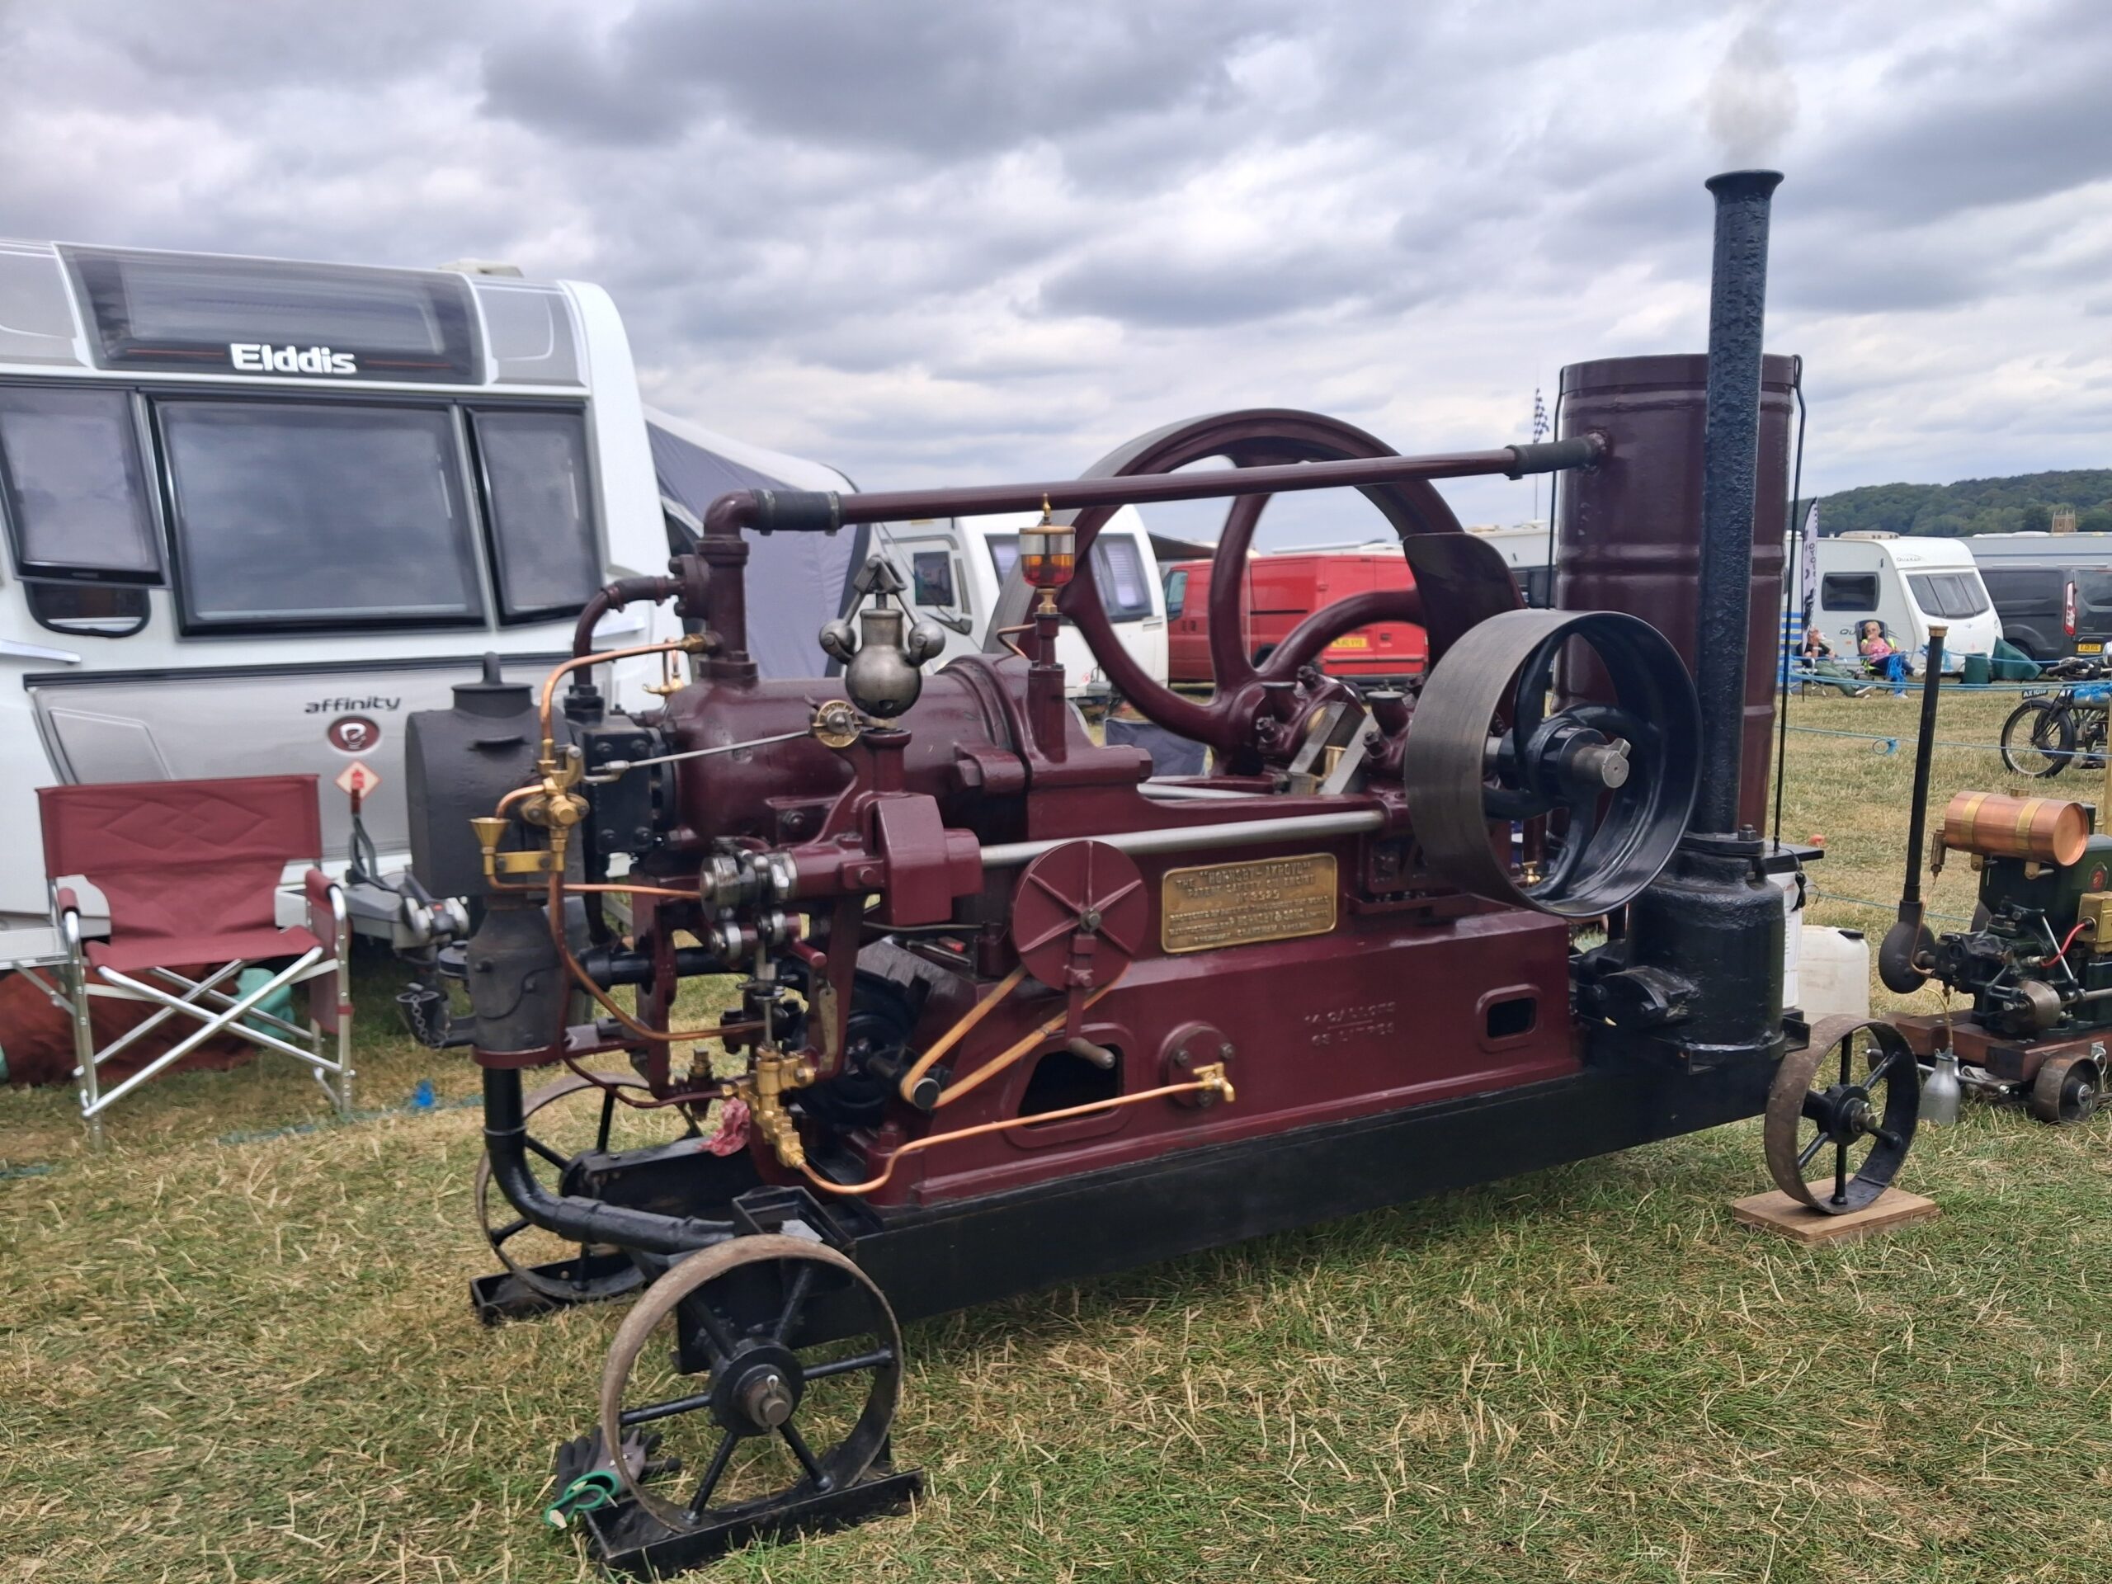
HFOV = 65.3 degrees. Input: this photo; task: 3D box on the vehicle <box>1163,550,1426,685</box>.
[{"bbox_3d":[3.118,-2.290,23.743,1.970,2.040,4.950,-4,8,-27],"label":"vehicle"}]

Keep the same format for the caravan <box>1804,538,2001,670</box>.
[{"bbox_3d":[14.250,-3.492,30.646,2.200,2.580,5.600,-4,7,-25],"label":"caravan"}]

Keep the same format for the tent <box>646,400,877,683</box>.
[{"bbox_3d":[-2.540,-0.954,9.786,1.800,2.450,2.600,-4,8,-28],"label":"tent"}]

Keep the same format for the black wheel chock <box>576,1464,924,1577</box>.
[{"bbox_3d":[-0.459,1.106,2.543,0.490,0.070,0.140,-5,8,-29],"label":"black wheel chock"}]

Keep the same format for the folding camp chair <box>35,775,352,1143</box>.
[{"bbox_3d":[-2.360,0.438,4.577,0.680,0.880,0.500,-4,7,-25],"label":"folding camp chair"}]

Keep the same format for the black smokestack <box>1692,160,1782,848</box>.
[{"bbox_3d":[1.553,-0.647,3.782,0.175,1.510,0.175,-4,8,-28],"label":"black smokestack"}]

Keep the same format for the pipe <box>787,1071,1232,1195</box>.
[{"bbox_3d":[-0.066,0.588,2.815,0.790,0.085,0.070,-4,8,-28],"label":"pipe"}]

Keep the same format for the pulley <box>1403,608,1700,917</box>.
[{"bbox_3d":[1.006,-0.066,3.346,0.600,0.600,0.220,-4,8,-28],"label":"pulley"}]

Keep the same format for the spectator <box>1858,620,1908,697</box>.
[{"bbox_3d":[12.097,-1.966,24.275,0.600,1.130,0.900,-3,7,-19],"label":"spectator"}]

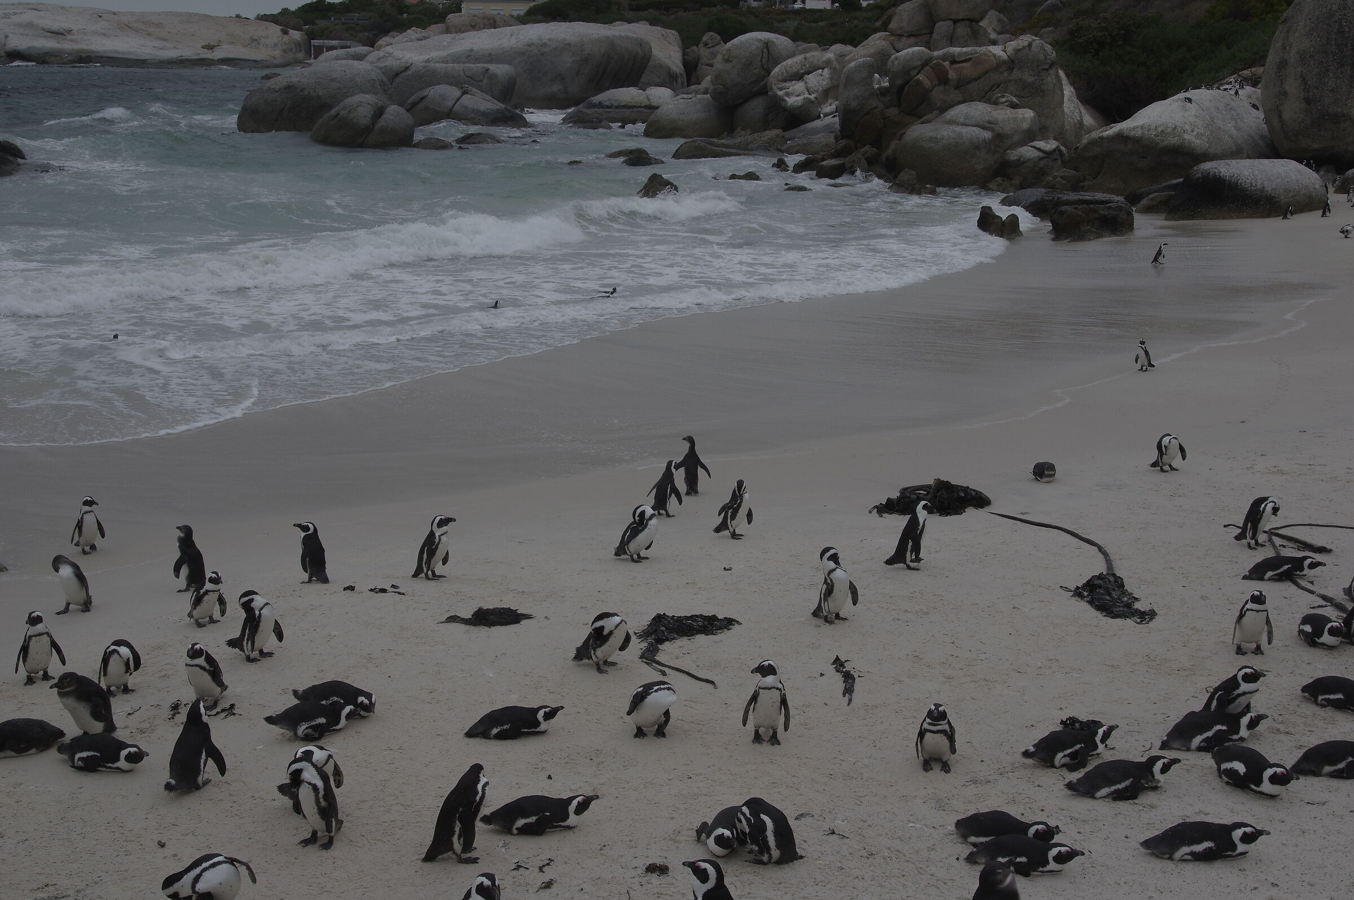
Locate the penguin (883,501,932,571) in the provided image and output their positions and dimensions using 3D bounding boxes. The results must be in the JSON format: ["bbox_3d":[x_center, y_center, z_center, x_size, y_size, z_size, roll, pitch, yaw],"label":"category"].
[{"bbox_3d":[1.883,0.684,13.173,0.383,0.571,0.212,1,15,3],"label":"penguin"}]

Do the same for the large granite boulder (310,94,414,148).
[{"bbox_3d":[-13.852,-14.431,71.000,4.600,2.500,3.800,0,15,0],"label":"large granite boulder"}]

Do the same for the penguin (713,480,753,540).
[{"bbox_3d":[0.534,0.558,15.777,0.330,0.559,0.280,10,18,33],"label":"penguin"}]

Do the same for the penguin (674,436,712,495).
[{"bbox_3d":[0.160,0.149,16.744,0.410,0.625,0.250,-2,15,-7],"label":"penguin"}]

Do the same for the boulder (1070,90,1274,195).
[{"bbox_3d":[17.416,-10.823,56.487,7.400,3.200,6.000,5,15,17],"label":"boulder"}]

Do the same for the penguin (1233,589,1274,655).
[{"bbox_3d":[4.358,1.268,12.180,0.300,0.510,0.250,4,15,12],"label":"penguin"}]

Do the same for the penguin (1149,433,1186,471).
[{"bbox_3d":[4.985,0.017,16.429,0.280,0.390,0.300,-13,20,-40],"label":"penguin"}]

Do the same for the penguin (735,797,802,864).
[{"bbox_3d":[0.505,2.073,8.954,0.380,0.380,0.250,-3,15,-14],"label":"penguin"}]

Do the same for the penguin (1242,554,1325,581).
[{"bbox_3d":[4.782,0.924,12.752,0.620,0.200,0.240,1,15,5],"label":"penguin"}]

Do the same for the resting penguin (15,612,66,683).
[{"bbox_3d":[-4.972,1.506,12.537,0.370,0.577,0.260,-6,16,-22],"label":"resting penguin"}]

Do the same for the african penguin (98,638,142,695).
[{"bbox_3d":[-3.654,1.416,10.591,0.250,0.370,0.280,-8,17,-27],"label":"african penguin"}]

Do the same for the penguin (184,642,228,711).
[{"bbox_3d":[-3.131,1.491,10.722,0.231,0.441,0.253,6,16,22],"label":"penguin"}]

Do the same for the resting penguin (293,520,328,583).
[{"bbox_3d":[-3.344,0.923,14.670,0.330,0.565,0.230,1,15,3],"label":"resting penguin"}]

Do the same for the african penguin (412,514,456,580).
[{"bbox_3d":[-1.909,0.765,12.710,0.310,0.530,0.210,5,16,17],"label":"african penguin"}]

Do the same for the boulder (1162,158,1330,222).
[{"bbox_3d":[16.650,-7.794,47.629,4.500,1.600,3.200,3,15,11],"label":"boulder"}]

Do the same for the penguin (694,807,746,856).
[{"bbox_3d":[0.385,2.267,9.977,0.310,0.260,0.510,7,16,26],"label":"penguin"}]

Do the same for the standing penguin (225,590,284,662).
[{"bbox_3d":[-2.925,1.208,11.165,0.382,0.465,0.281,7,16,24],"label":"standing penguin"}]

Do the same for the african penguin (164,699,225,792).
[{"bbox_3d":[-2.730,1.659,9.138,0.293,0.506,0.282,9,18,32],"label":"african penguin"}]

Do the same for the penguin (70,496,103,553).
[{"bbox_3d":[-5.791,0.714,15.791,0.270,0.561,0.280,10,18,35],"label":"penguin"}]

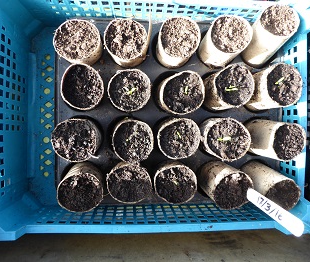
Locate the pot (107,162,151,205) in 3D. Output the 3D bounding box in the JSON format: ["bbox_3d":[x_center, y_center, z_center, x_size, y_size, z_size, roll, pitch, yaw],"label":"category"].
[{"bbox_3d":[-0.031,0.059,0.310,0.044,0.097,0.044,0,86,-6],"label":"pot"}]

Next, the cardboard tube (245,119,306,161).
[{"bbox_3d":[0.135,0.007,0.319,0.044,0.097,0.044,-1,96,-12],"label":"cardboard tube"}]

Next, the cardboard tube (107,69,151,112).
[{"bbox_3d":[-0.031,-0.045,0.312,0.045,0.098,0.045,0,93,-6],"label":"cardboard tube"}]

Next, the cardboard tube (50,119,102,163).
[{"bbox_3d":[-0.086,0.008,0.304,0.044,0.097,0.044,0,93,-5],"label":"cardboard tube"}]

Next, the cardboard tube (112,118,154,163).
[{"bbox_3d":[-0.030,0.008,0.308,0.044,0.097,0.044,0,93,-9],"label":"cardboard tube"}]

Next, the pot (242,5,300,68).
[{"bbox_3d":[0.136,-0.110,0.327,0.045,0.098,0.045,1,76,-4],"label":"pot"}]

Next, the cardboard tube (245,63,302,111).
[{"bbox_3d":[0.134,-0.047,0.319,0.044,0.097,0.044,0,87,-7],"label":"cardboard tube"}]

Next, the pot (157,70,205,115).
[{"bbox_3d":[0.026,-0.045,0.310,0.044,0.097,0.044,0,97,-4],"label":"pot"}]

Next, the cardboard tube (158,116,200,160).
[{"bbox_3d":[0.023,0.007,0.312,0.044,0.097,0.044,0,92,-2],"label":"cardboard tube"}]

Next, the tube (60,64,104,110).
[{"bbox_3d":[-0.079,-0.047,0.306,0.045,0.098,0.045,0,93,-6],"label":"tube"}]

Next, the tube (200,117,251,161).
[{"bbox_3d":[0.079,0.007,0.316,0.045,0.098,0.045,0,92,1],"label":"tube"}]

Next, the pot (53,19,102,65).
[{"bbox_3d":[-0.086,-0.097,0.305,0.045,0.098,0.045,-1,97,-9],"label":"pot"}]

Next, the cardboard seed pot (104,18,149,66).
[{"bbox_3d":[-0.033,-0.099,0.311,0.045,0.098,0.045,0,95,-4],"label":"cardboard seed pot"}]

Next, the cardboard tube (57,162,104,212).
[{"bbox_3d":[-0.086,0.063,0.312,0.045,0.098,0.045,0,93,-11],"label":"cardboard tube"}]

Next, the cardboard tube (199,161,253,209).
[{"bbox_3d":[0.082,0.064,0.331,0.045,0.098,0.045,0,94,-6],"label":"cardboard tube"}]

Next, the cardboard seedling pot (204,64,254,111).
[{"bbox_3d":[0.079,-0.046,0.314,0.044,0.097,0.044,0,89,-7],"label":"cardboard seedling pot"}]

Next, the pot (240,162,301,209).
[{"bbox_3d":[0.139,0.065,0.336,0.045,0.098,0.045,0,102,-9],"label":"pot"}]

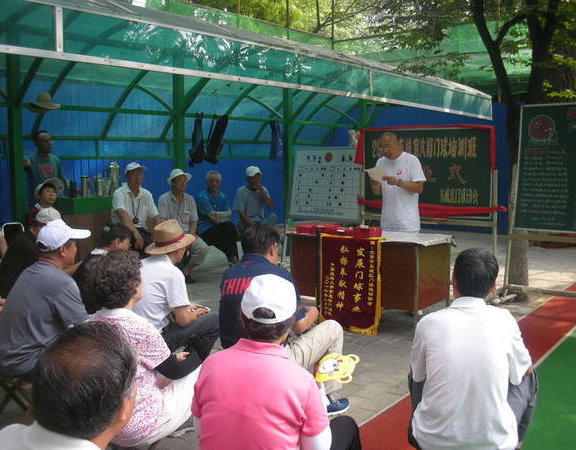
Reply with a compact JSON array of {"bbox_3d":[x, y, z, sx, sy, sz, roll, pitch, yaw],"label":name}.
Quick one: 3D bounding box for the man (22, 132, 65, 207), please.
[{"bbox_3d":[-2.579,-0.119,6.400,0.550,1.700,0.400,-4,7,-30],"label":"man"}]

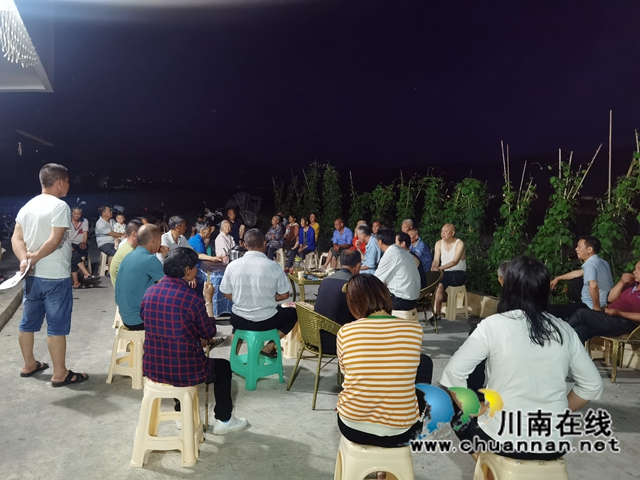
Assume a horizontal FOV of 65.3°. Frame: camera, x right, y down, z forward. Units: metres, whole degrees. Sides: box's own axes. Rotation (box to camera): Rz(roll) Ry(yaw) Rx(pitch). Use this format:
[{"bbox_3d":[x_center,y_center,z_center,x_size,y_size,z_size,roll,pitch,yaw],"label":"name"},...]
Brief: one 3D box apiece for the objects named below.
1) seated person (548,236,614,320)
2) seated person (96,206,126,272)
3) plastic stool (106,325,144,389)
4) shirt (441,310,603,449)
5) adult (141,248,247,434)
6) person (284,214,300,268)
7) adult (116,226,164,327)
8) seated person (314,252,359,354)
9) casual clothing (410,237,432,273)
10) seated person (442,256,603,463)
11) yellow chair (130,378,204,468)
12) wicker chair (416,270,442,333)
[{"bbox_3d":[2.365,0.578,4.825,0.860,1.240,0.560,2,4,12],"label":"seated person"},{"bbox_3d":[-3.920,0.072,9.350,0.680,1.310,0.500,5,4,28],"label":"seated person"},{"bbox_3d":[-1.520,0.945,4.150,0.360,0.450,0.360,4,4,14],"label":"plastic stool"},{"bbox_3d":[0.829,0.572,2.173,0.650,0.570,0.360,2,4,-8],"label":"shirt"},{"bbox_3d":[-0.765,0.627,3.023,0.540,1.180,0.760,5,5,35],"label":"adult"},{"bbox_3d":[-0.701,0.001,11.781,0.750,1.210,0.500,0,5,-30],"label":"person"},{"bbox_3d":[-1.305,0.503,4.196,0.520,1.270,0.820,5,5,38],"label":"adult"},{"bbox_3d":[0.220,0.662,4.450,0.520,1.140,0.800,4,4,20],"label":"seated person"},{"bbox_3d":[1.550,0.254,7.700,0.360,0.570,0.460,-1,5,-45],"label":"casual clothing"},{"bbox_3d":[0.970,0.729,2.600,0.660,1.310,0.880,3,4,5],"label":"seated person"},{"bbox_3d":[-0.849,1.019,2.897,0.360,0.440,0.340,2,4,2],"label":"yellow chair"},{"bbox_3d":[1.180,0.719,6.040,0.580,0.730,0.600,1,4,-5],"label":"wicker chair"}]

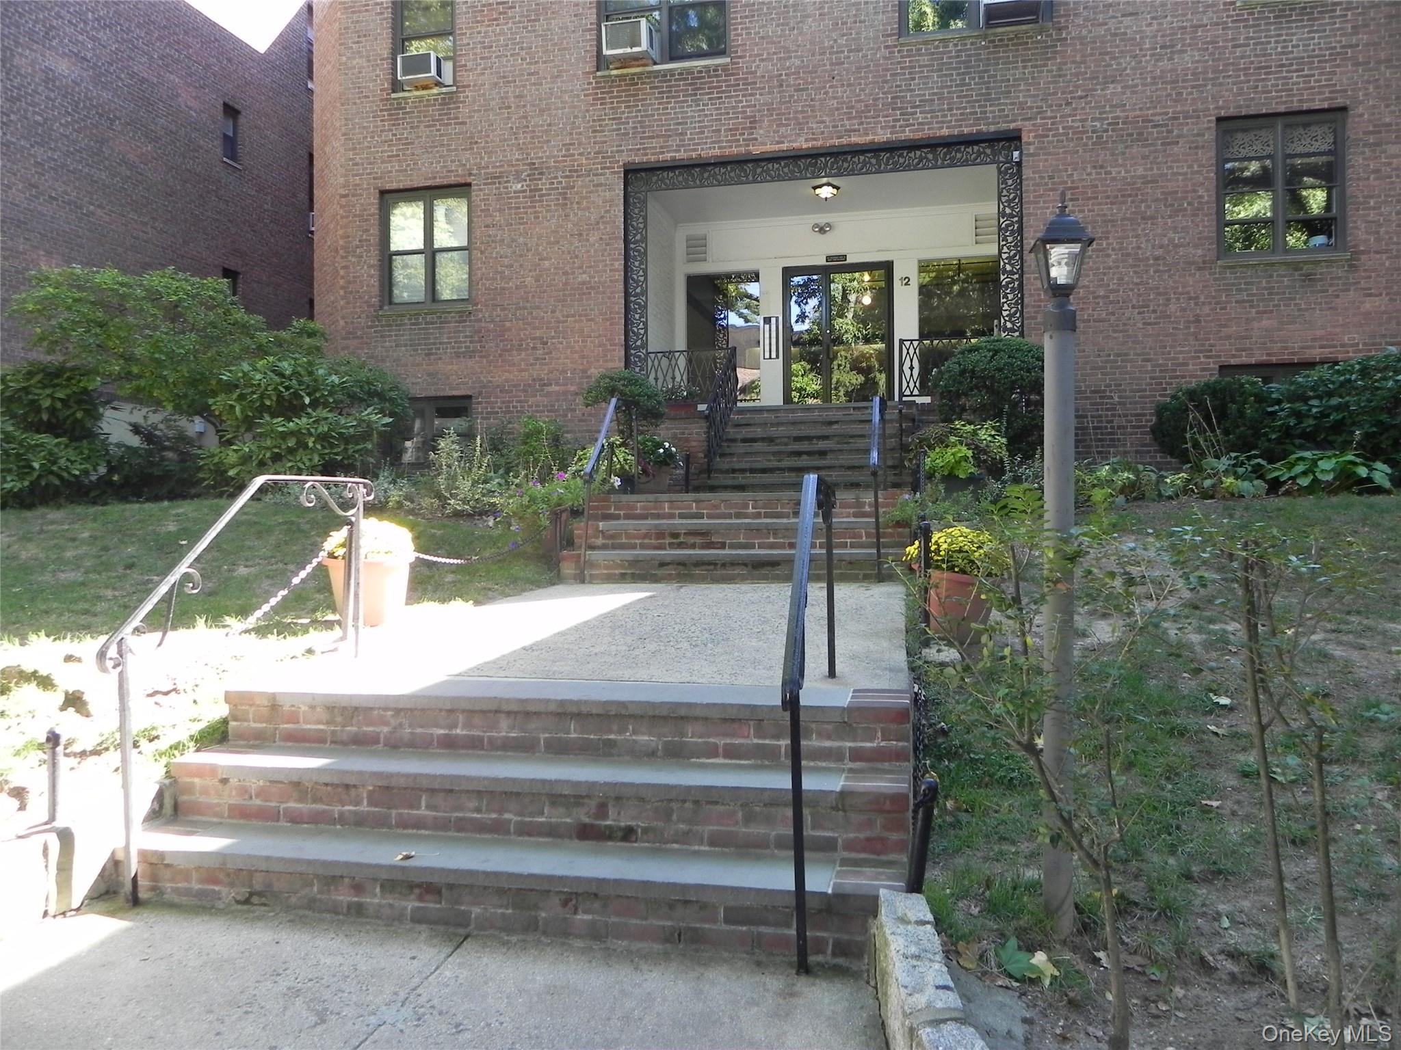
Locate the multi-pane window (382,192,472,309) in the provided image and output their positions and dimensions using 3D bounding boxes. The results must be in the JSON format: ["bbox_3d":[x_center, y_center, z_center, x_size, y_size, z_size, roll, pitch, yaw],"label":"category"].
[{"bbox_3d":[-3.575,-3.630,13.746,1.260,1.527,0.130,0,0,13],"label":"multi-pane window"}]

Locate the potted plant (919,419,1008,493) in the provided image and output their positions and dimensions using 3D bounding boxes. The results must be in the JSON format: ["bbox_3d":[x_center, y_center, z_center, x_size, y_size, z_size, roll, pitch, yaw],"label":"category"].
[{"bbox_3d":[2.347,-0.601,9.400,0.812,0.665,0.720,0,0,13],"label":"potted plant"}]

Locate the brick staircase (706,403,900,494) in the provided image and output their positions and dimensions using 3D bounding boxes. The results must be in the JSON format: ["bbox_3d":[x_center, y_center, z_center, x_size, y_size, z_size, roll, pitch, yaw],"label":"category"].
[{"bbox_3d":[1.298,-0.847,12.040,2.180,1.210,1.650,-1,-1,12],"label":"brick staircase"}]

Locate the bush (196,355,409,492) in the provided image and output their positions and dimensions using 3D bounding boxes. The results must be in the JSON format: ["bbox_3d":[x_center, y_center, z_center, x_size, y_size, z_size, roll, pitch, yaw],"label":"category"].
[{"bbox_3d":[-4.501,-1.117,11.963,2.200,1.580,1.700,0,-1,0],"label":"bush"}]

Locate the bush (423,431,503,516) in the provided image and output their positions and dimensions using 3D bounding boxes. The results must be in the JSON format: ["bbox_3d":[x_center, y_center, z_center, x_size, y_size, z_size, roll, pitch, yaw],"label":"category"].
[{"bbox_3d":[-2.509,-0.564,11.107,0.860,0.900,0.750,0,-1,0],"label":"bush"}]

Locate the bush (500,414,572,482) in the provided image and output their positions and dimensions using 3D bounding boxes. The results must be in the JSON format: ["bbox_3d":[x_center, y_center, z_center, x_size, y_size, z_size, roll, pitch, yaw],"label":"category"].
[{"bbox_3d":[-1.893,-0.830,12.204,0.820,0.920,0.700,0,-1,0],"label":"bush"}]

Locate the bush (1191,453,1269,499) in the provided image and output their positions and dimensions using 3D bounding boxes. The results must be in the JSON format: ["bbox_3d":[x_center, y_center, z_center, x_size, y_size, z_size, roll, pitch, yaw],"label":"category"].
[{"bbox_3d":[5.135,-0.477,10.200,0.774,0.477,0.650,0,0,13],"label":"bush"}]

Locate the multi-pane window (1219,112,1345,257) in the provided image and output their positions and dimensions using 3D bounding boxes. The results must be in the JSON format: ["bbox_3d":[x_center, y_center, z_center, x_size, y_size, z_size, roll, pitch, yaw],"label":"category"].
[{"bbox_3d":[6.464,-3.766,11.714,1.300,1.560,0.120,-1,-1,12],"label":"multi-pane window"}]

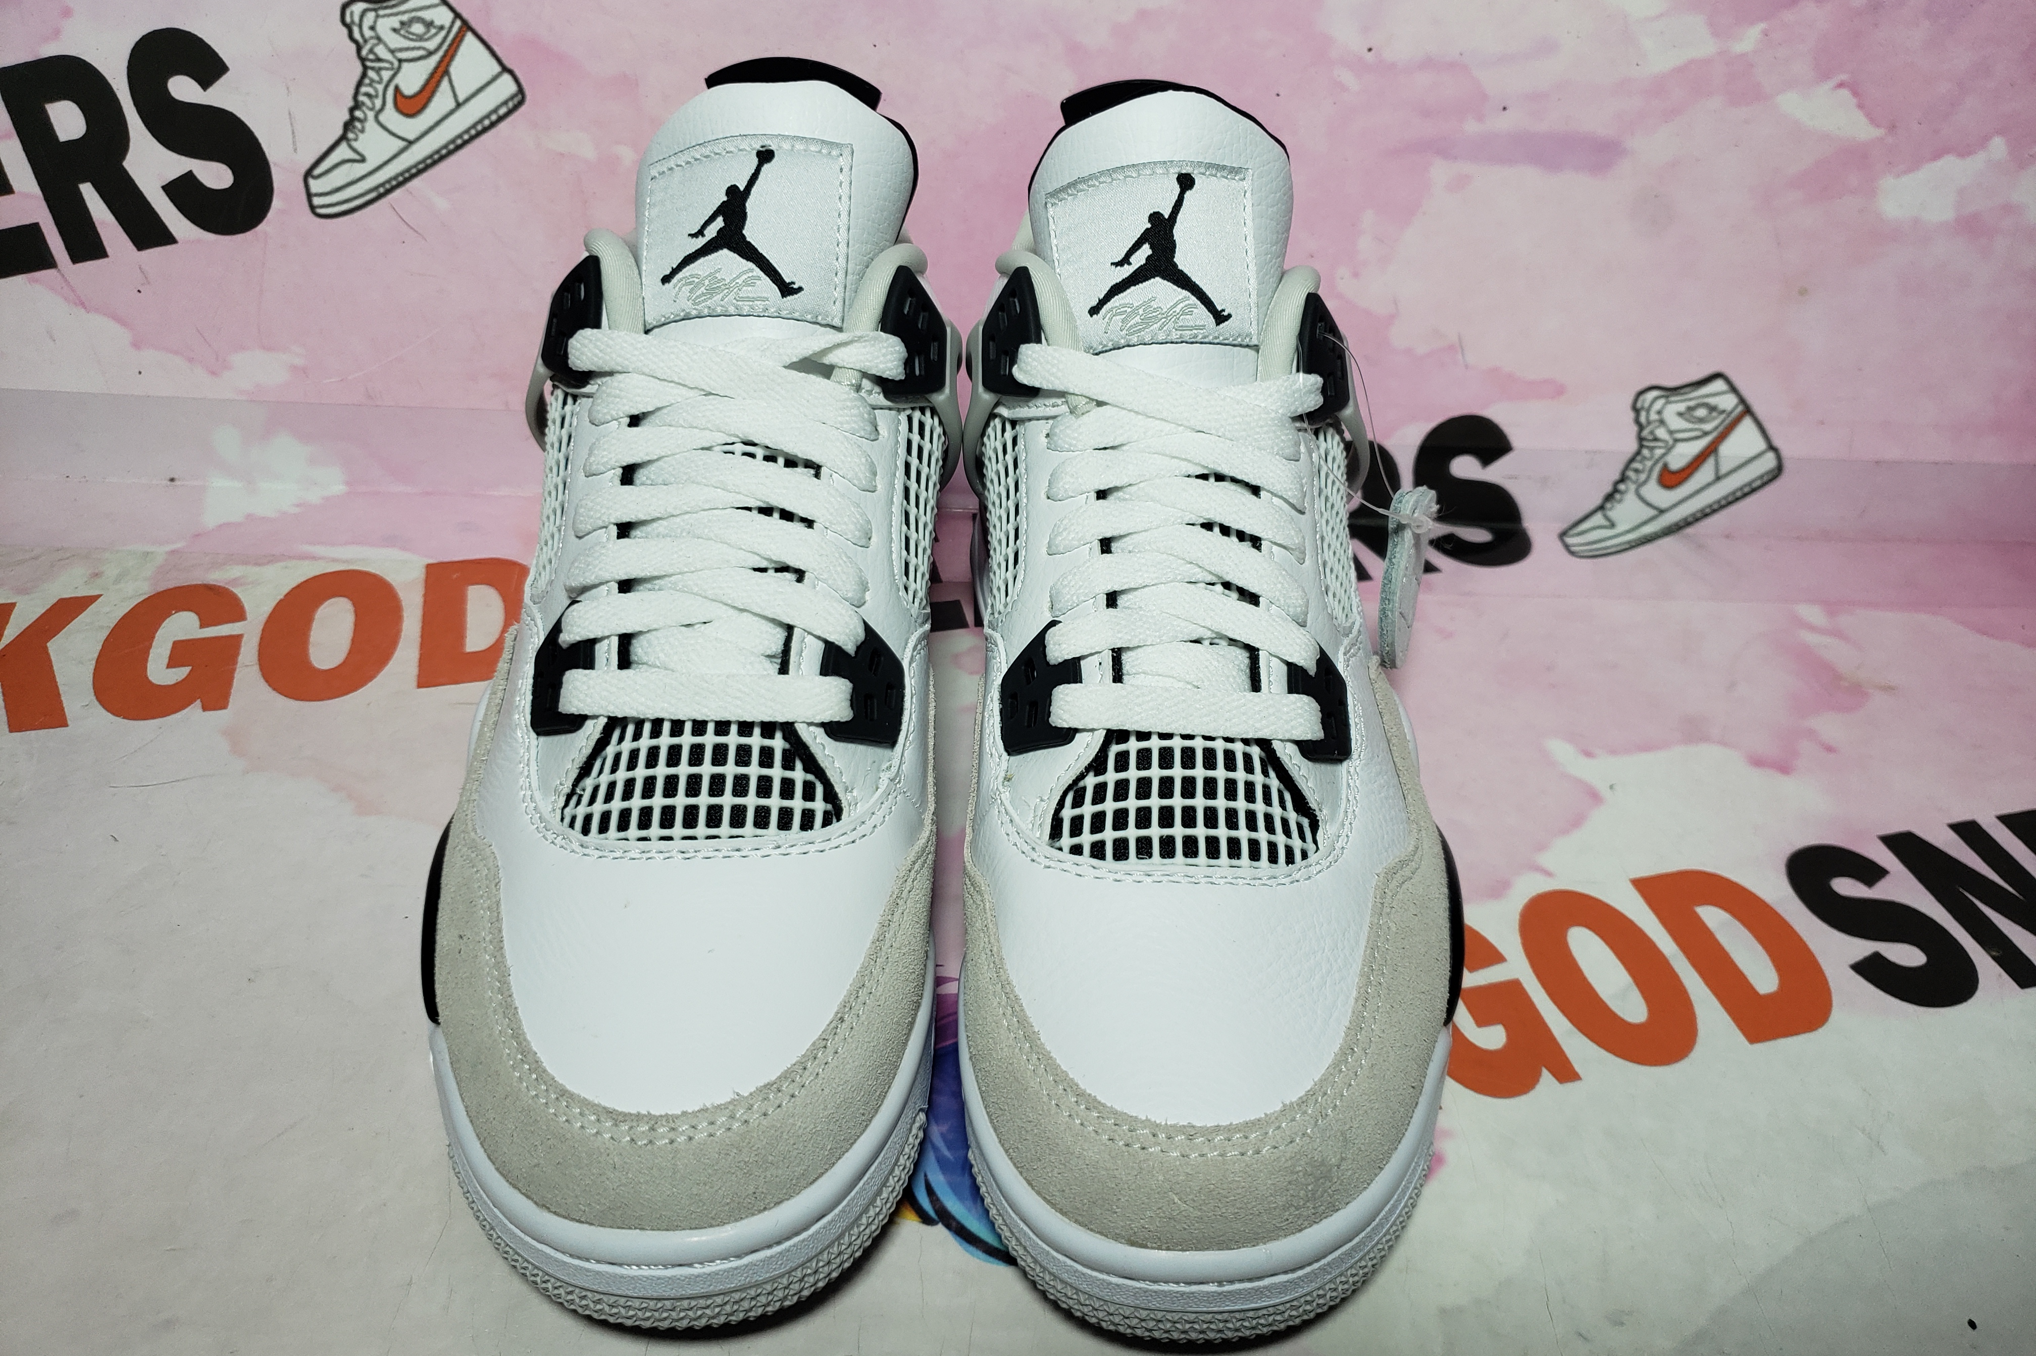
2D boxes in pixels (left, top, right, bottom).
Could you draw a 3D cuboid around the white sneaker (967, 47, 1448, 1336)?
[{"bbox_3d":[0.042,-0.027,0.336,0.105,0.160,0.290,3,41,-5],"label":"white sneaker"}]

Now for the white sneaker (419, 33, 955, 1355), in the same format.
[{"bbox_3d":[-0.063,-0.033,0.327,0.105,0.160,0.290,3,41,-5],"label":"white sneaker"}]

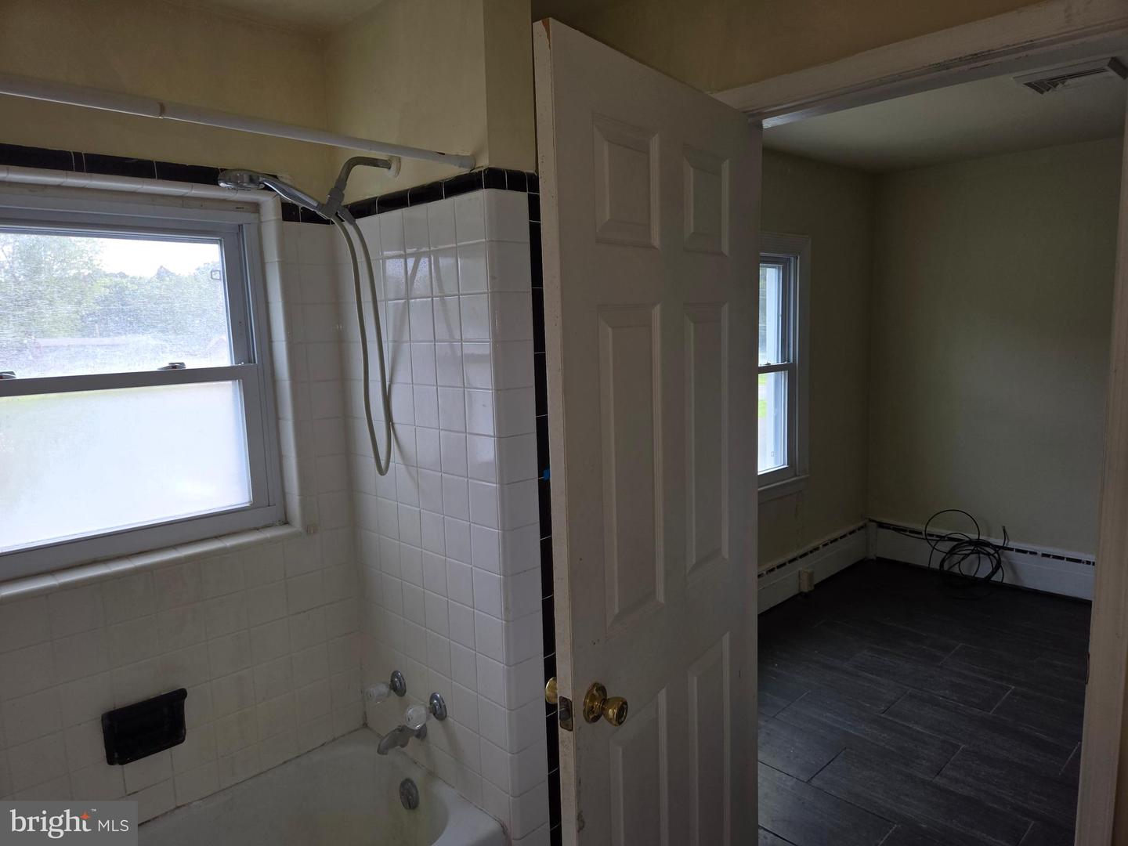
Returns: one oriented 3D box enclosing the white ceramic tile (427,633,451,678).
[{"bbox_3d":[-0.328,0.614,1.994,0.010,0.108,0.108,-9,10,-43],"label":"white ceramic tile"}]

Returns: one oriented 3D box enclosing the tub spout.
[{"bbox_3d":[-0.445,0.860,2.054,0.135,0.058,0.052,-9,10,-43],"label":"tub spout"}]

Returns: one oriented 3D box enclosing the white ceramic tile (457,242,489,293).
[{"bbox_3d":[-0.205,-0.354,1.718,0.009,0.109,0.109,-9,10,-43],"label":"white ceramic tile"}]

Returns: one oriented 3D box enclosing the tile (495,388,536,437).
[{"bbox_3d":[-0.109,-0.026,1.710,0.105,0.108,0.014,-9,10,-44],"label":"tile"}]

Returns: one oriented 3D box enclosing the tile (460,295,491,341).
[{"bbox_3d":[-0.203,-0.245,1.730,0.009,0.108,0.108,-9,10,-43],"label":"tile"}]

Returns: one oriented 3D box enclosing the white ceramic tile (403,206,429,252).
[{"bbox_3d":[-0.357,-0.472,1.831,0.009,0.108,0.108,-9,10,-43],"label":"white ceramic tile"}]

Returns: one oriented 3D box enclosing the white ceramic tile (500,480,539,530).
[{"bbox_3d":[-0.107,0.192,1.776,0.111,0.109,0.018,-9,10,-43],"label":"white ceramic tile"}]

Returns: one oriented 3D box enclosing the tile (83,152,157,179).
[{"bbox_3d":[-1.048,-0.605,1.772,0.148,0.048,0.010,-9,10,-43],"label":"tile"}]

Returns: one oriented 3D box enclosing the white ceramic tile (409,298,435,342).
[{"bbox_3d":[-0.356,-0.260,1.890,0.009,0.109,0.109,-9,10,-43],"label":"white ceramic tile"}]

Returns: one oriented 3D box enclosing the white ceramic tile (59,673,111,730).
[{"bbox_3d":[-1.119,0.649,1.760,0.107,0.107,0.009,-9,10,-43],"label":"white ceramic tile"}]

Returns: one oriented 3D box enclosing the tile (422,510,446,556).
[{"bbox_3d":[-0.334,0.282,1.927,0.009,0.108,0.108,-9,10,-43],"label":"tile"}]

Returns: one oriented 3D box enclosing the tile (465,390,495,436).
[{"bbox_3d":[-0.196,-0.026,1.758,0.009,0.108,0.108,-9,10,-43],"label":"tile"}]

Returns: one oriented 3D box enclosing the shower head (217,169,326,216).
[{"bbox_3d":[-0.642,-0.516,1.668,0.240,0.078,0.095,-9,10,-43],"label":"shower head"}]

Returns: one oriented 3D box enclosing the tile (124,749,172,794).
[{"bbox_3d":[-1.058,0.868,1.907,0.108,0.105,0.009,-9,10,-43],"label":"tile"}]

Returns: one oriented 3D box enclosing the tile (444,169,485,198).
[{"bbox_3d":[-0.225,-0.540,1.703,0.012,0.043,0.149,-9,10,-43],"label":"tile"}]

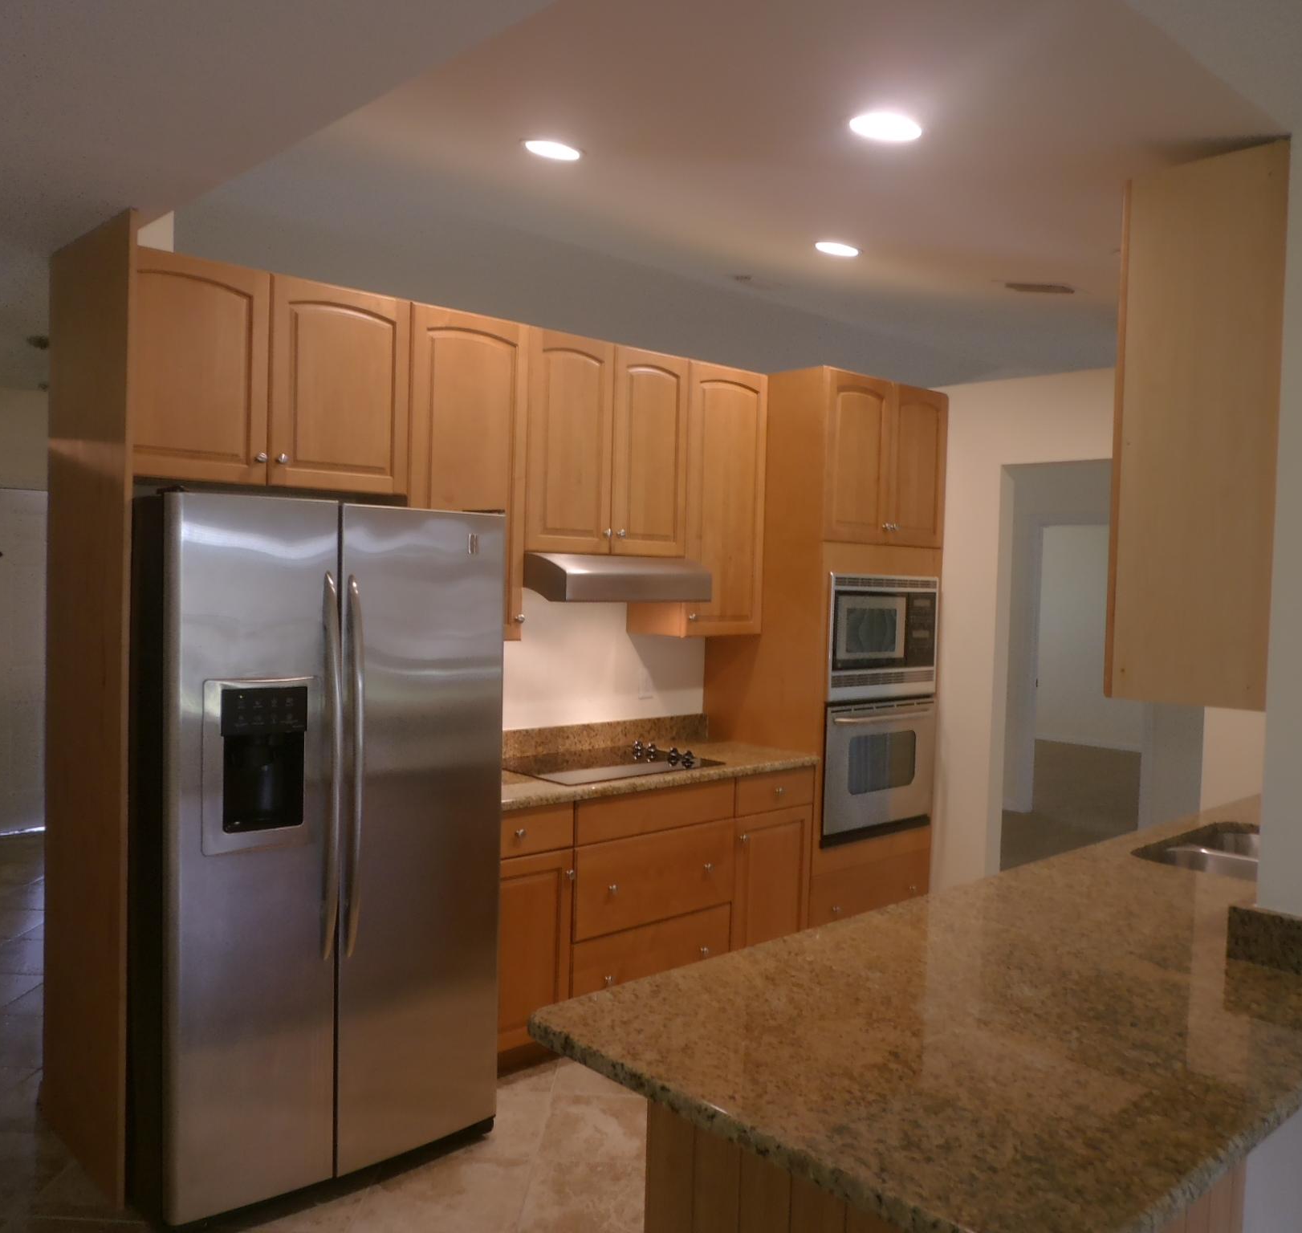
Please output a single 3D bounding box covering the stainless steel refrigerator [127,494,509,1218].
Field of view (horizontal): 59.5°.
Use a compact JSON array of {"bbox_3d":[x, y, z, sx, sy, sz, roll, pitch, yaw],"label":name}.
[{"bbox_3d":[-1.026,0.586,3.190,0.912,1.775,0.890,-1,3,-43],"label":"stainless steel refrigerator"}]

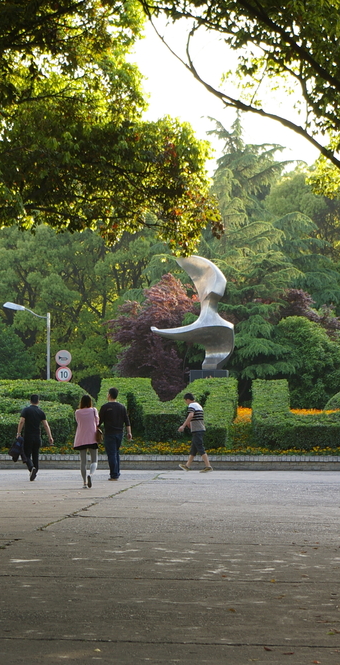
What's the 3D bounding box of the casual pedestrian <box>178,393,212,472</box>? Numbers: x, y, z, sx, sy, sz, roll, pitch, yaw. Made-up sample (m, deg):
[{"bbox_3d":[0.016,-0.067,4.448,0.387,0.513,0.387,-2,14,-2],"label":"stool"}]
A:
[{"bbox_3d":[0.558,2.237,49.753,0.700,1.730,0.480,0,-2,12],"label":"casual pedestrian"}]

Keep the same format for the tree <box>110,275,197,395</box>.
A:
[{"bbox_3d":[-0.482,0.613,66.500,2.900,4.600,2.800,0,-2,4],"label":"tree"}]

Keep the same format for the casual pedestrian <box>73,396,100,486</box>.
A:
[{"bbox_3d":[-1.475,1.943,40.700,0.520,1.660,0.520,0,-2,3],"label":"casual pedestrian"}]

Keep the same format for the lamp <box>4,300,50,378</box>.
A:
[{"bbox_3d":[-4.853,1.456,77.500,1.600,4.930,0.300,0,-2,4],"label":"lamp"}]

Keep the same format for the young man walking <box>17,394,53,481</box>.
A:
[{"bbox_3d":[-2.703,2.090,45.356,0.640,1.730,0.500,0,-2,1],"label":"young man walking"}]

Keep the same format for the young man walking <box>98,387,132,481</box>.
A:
[{"bbox_3d":[-1.056,1.989,44.100,0.640,1.790,0.500,0,-2,2],"label":"young man walking"}]

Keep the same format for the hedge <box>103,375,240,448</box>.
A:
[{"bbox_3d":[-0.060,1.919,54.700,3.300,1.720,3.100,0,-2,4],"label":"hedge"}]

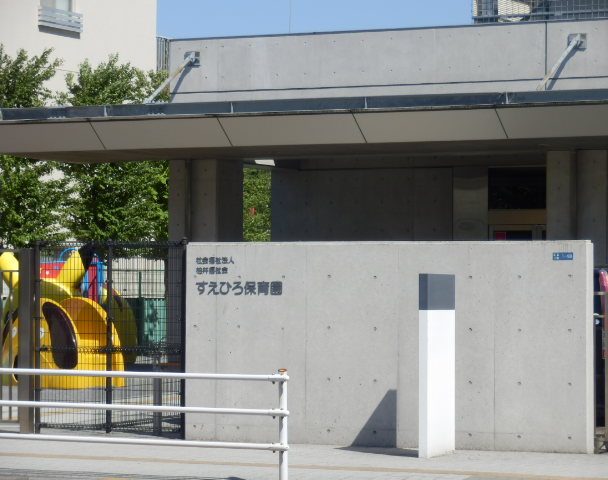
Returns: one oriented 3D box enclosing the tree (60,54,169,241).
[{"bbox_3d":[-3.400,-0.670,52.000,2.400,5.550,2.400,0,-1,0],"label":"tree"}]

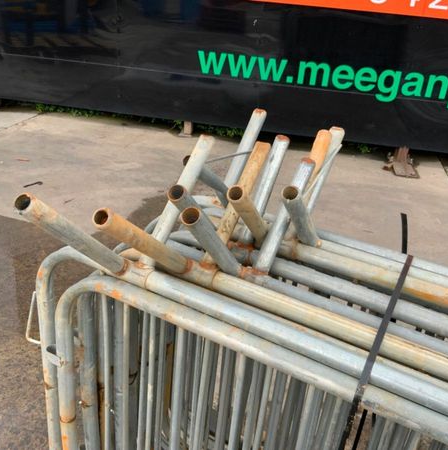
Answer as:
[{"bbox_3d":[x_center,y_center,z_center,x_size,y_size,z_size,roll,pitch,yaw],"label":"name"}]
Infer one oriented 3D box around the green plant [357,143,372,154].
[{"bbox_3d":[1.473,-0.796,5.270,0.170,0.125,0.140,9,27,8],"label":"green plant"}]

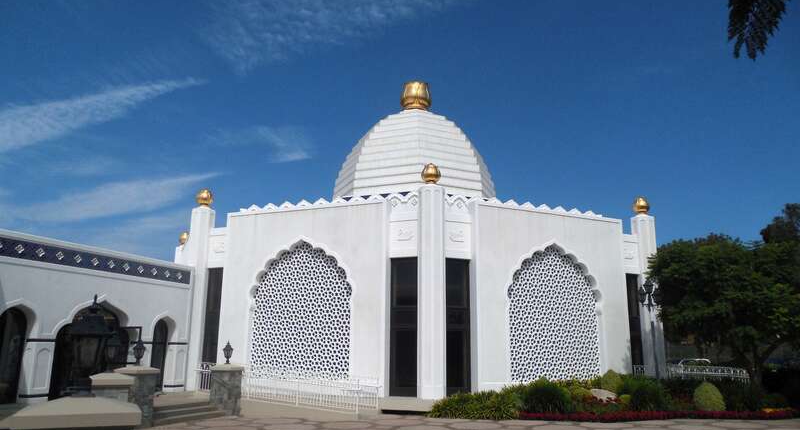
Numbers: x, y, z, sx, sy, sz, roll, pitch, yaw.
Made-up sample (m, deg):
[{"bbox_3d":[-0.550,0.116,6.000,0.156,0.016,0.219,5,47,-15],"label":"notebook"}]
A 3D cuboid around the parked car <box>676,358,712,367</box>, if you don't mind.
[{"bbox_3d":[20.242,10.693,39.833,4.600,1.460,1.800,-5,-14,22],"label":"parked car"}]

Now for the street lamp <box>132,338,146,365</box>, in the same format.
[{"bbox_3d":[-6.029,3.159,13.383,0.270,0.630,0.270,-5,-14,22],"label":"street lamp"}]

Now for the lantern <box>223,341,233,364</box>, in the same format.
[{"bbox_3d":[-4.821,3.865,16.239,0.270,0.635,0.270,-5,-14,22],"label":"lantern"}]

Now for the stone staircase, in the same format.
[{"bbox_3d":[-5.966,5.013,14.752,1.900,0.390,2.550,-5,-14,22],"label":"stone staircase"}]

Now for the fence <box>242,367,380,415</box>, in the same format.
[{"bbox_3d":[-3.040,5.223,17.428,4.900,1.220,1.750,-5,-14,22],"label":"fence"}]

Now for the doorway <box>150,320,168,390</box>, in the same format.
[{"bbox_3d":[-7.766,4.522,18.592,0.320,2.320,0.860,-5,-14,22],"label":"doorway"}]

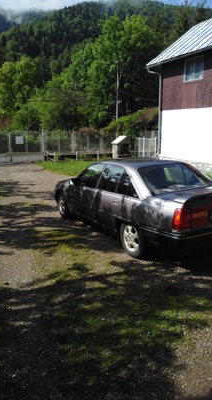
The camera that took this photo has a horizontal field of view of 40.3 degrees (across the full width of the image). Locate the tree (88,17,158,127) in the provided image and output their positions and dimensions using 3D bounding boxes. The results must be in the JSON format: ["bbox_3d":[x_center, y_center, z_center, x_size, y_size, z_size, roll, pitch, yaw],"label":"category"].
[{"bbox_3d":[1.600,-12.000,29.200,7.200,11.800,7.000,0,13,0],"label":"tree"}]

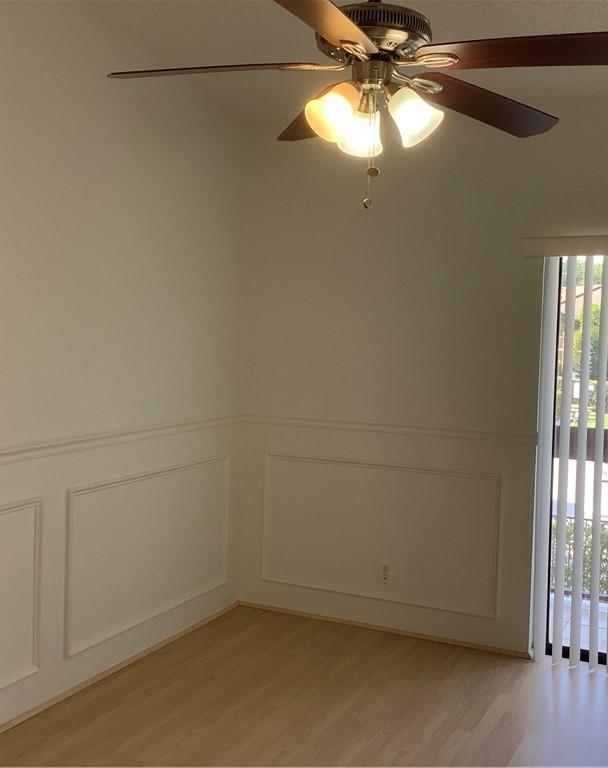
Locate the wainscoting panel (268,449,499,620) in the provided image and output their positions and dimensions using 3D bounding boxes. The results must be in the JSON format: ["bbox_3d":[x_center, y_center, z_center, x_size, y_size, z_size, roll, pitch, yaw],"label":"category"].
[{"bbox_3d":[0.361,0.768,4.758,1.307,0.717,0.030,3,4,26],"label":"wainscoting panel"}]

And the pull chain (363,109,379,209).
[{"bbox_3d":[0.166,-0.558,2.265,0.037,0.251,0.033,2,4,4],"label":"pull chain"}]

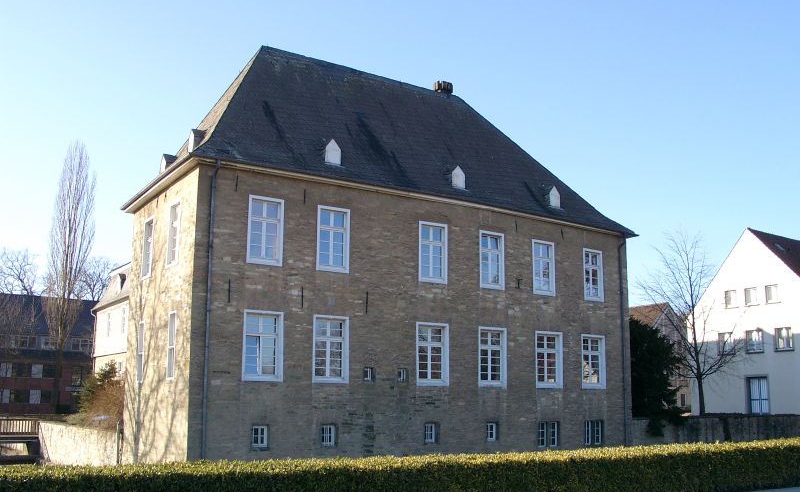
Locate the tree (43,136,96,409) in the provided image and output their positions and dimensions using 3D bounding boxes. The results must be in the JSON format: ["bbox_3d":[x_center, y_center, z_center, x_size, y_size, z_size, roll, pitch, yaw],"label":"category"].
[{"bbox_3d":[-30.677,2.348,72.416,4.400,25.257,4.400,5,-12,-23],"label":"tree"}]

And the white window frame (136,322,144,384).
[{"bbox_3d":[-9.114,3.723,27.715,0.130,2.170,0.840,8,-13,-32],"label":"white window frame"}]

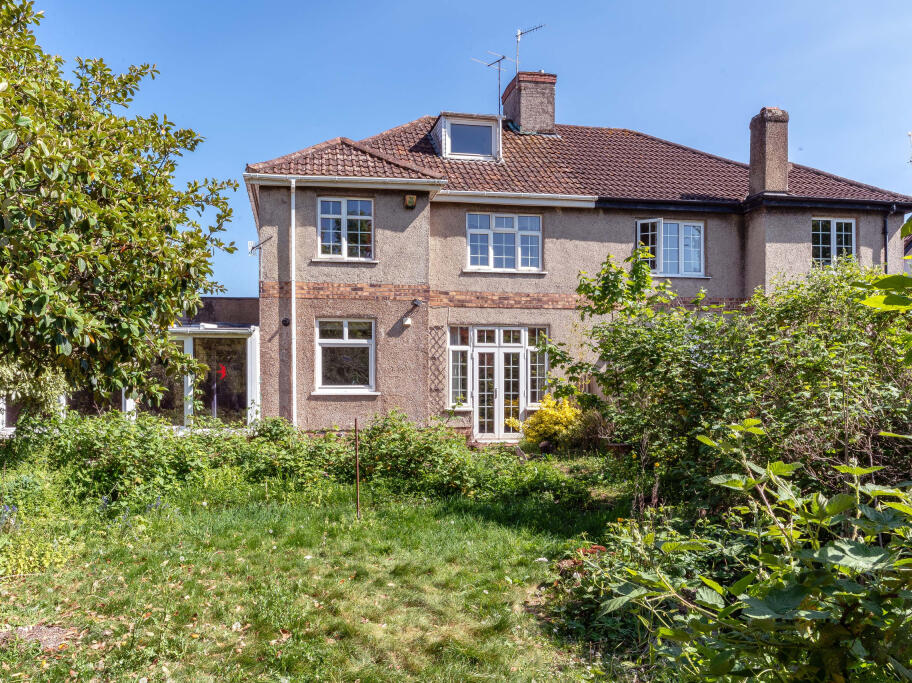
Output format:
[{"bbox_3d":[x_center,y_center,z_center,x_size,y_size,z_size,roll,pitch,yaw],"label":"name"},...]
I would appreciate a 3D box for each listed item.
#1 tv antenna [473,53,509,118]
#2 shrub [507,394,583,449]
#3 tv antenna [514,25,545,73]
[{"bbox_3d":[1.000,-6.100,16.550,1.150,1.450,0.650,1,-1,-38],"label":"tv antenna"},{"bbox_3d":[1.830,1.650,14.100,1.550,1.150,1.300,0,-1,-9],"label":"shrub"},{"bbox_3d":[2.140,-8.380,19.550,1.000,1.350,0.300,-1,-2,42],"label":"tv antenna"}]

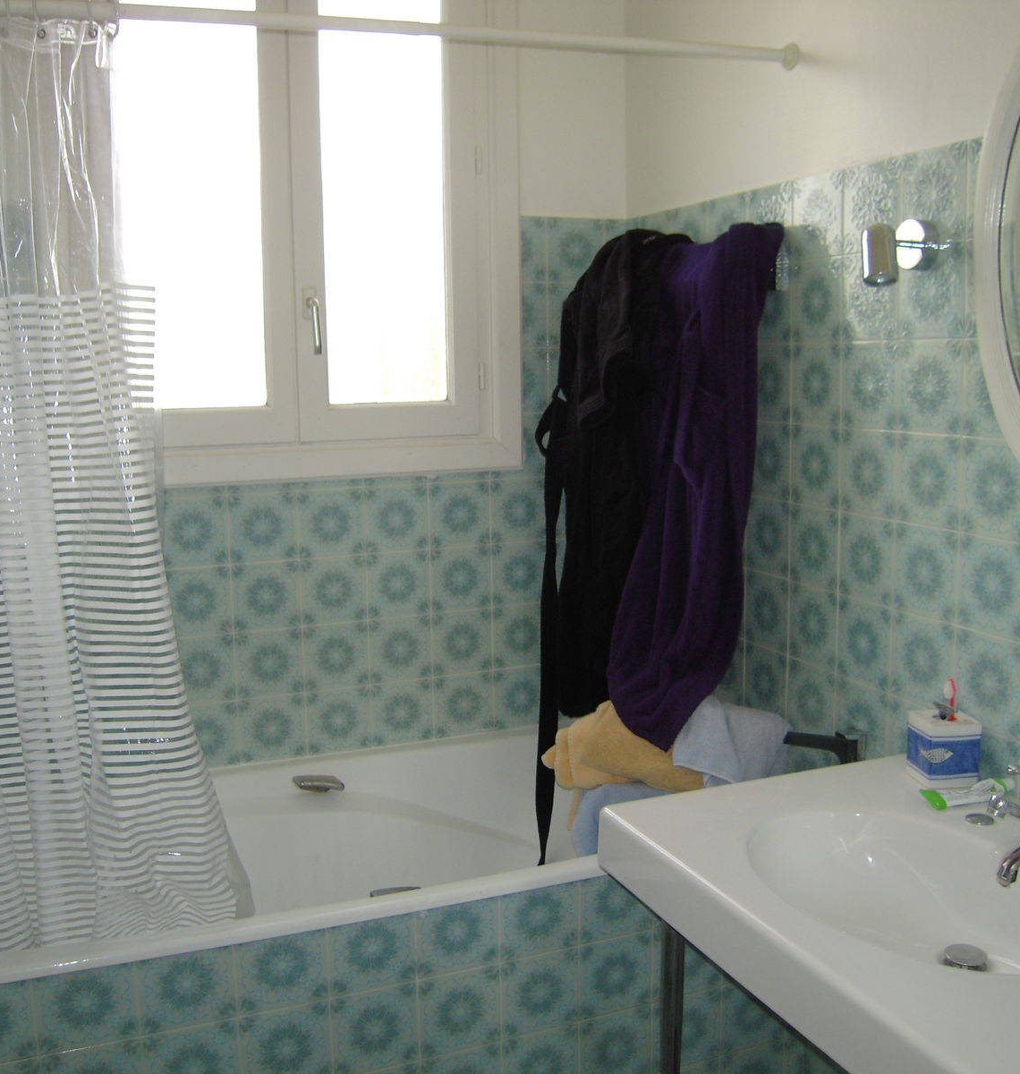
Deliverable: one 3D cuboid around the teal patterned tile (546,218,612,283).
[{"bbox_3d":[0.152,-0.663,2.683,0.150,0.150,0.010,-4,9,-21],"label":"teal patterned tile"}]

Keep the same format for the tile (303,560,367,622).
[{"bbox_3d":[-0.392,0.120,2.591,0.148,0.148,0.010,-4,9,-21],"label":"tile"}]

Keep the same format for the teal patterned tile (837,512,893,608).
[{"bbox_3d":[0.627,0.040,2.031,0.010,0.148,0.148,-4,9,-21],"label":"teal patterned tile"}]

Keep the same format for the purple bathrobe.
[{"bbox_3d":[0.343,-0.087,2.160,0.290,0.940,0.210,-4,9,-21],"label":"purple bathrobe"}]

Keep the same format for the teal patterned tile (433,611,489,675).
[{"bbox_3d":[-0.111,0.249,2.733,0.150,0.150,0.010,-4,9,-21],"label":"teal patterned tile"}]

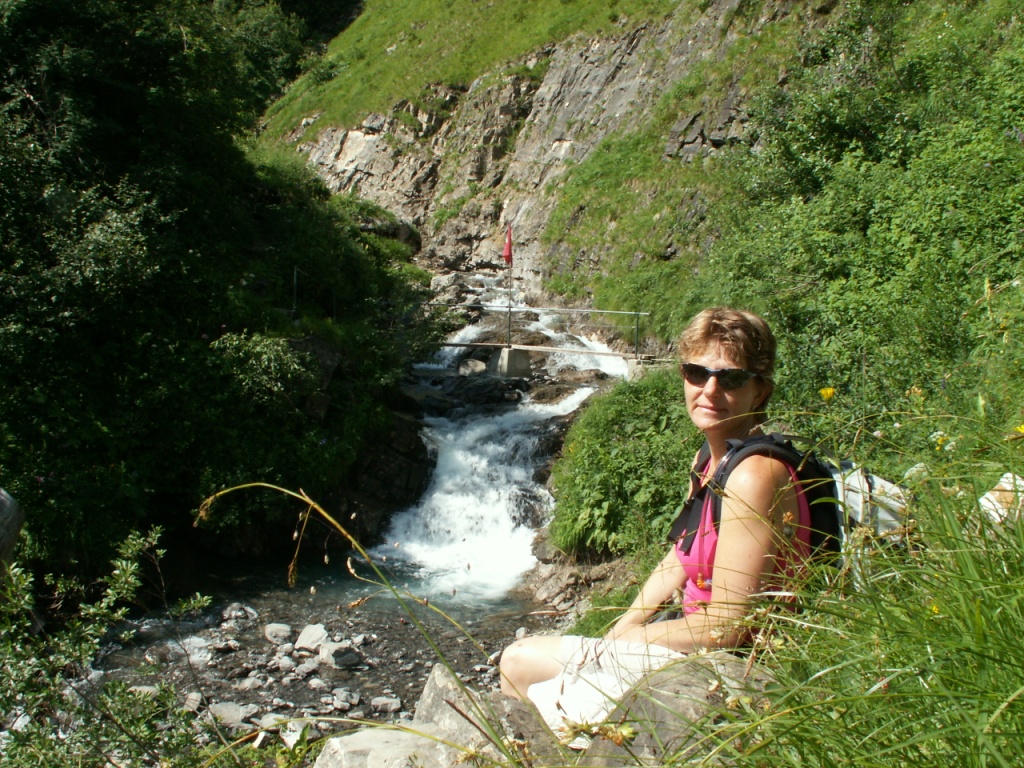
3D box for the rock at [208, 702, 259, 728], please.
[{"bbox_3d":[-1.910,2.273,7.100,0.310,0.110,0.220,0,4,-6],"label":"rock"}]

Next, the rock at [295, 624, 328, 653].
[{"bbox_3d":[-1.675,2.126,8.650,0.280,0.160,0.240,0,4,-6],"label":"rock"}]

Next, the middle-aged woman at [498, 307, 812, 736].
[{"bbox_3d":[0.270,0.400,2.080,0.640,1.080,0.460,0,4,-7],"label":"middle-aged woman"}]

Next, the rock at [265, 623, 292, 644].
[{"bbox_3d":[-1.996,2.133,8.850,0.230,0.140,0.190,0,4,-6],"label":"rock"}]

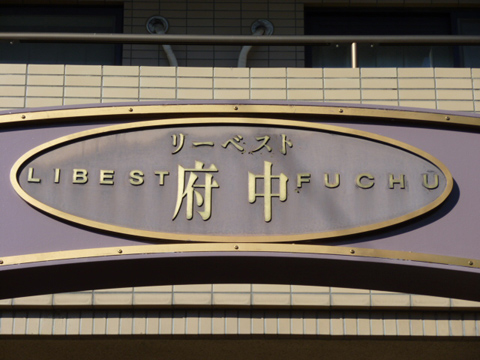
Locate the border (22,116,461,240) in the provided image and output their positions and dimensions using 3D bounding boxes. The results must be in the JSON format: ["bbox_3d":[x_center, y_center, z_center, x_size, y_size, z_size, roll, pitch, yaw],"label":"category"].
[{"bbox_3d":[-0.022,0.002,3.520,1.220,0.375,0.035,1,-22,-1],"label":"border"}]

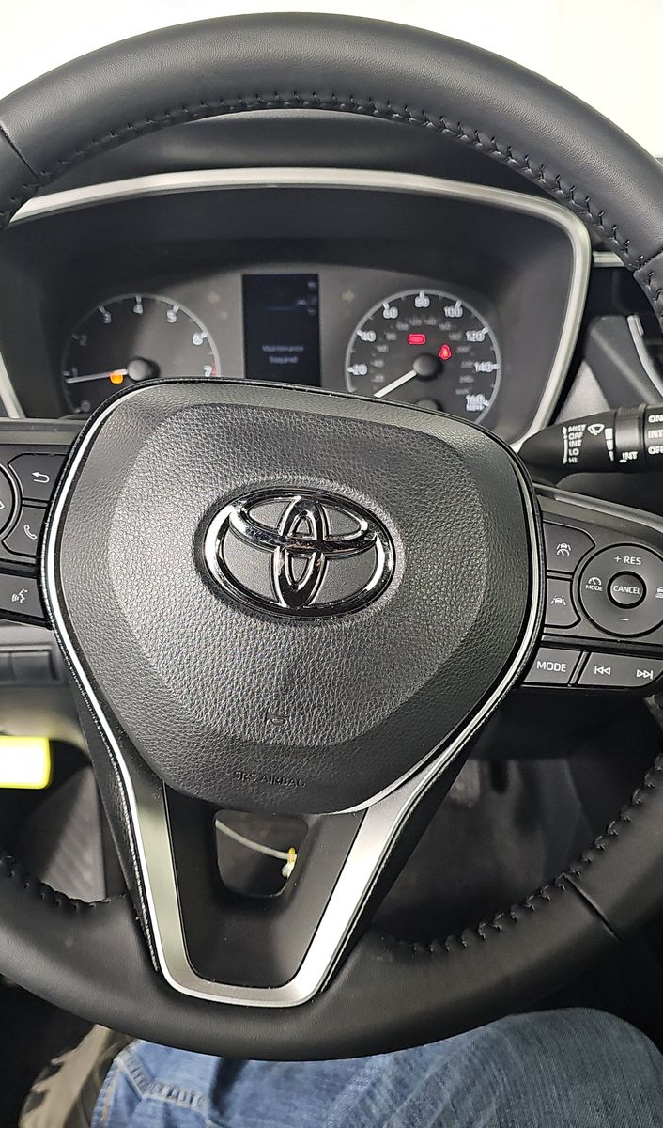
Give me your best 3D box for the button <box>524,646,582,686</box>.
[{"bbox_3d":[0.080,0.037,0.361,0.019,0.013,0.007,6,0,0],"label":"button"}]

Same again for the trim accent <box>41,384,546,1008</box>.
[{"bbox_3d":[-0.018,0.048,0.358,0.184,0.212,0.036,7,1,-3],"label":"trim accent"}]

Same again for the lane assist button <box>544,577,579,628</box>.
[{"bbox_3d":[0.085,0.015,0.370,0.016,0.018,0.007,7,1,-3],"label":"lane assist button"}]

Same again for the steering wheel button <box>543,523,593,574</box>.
[{"bbox_3d":[0.085,-0.006,0.357,0.018,0.018,0.007,8,0,0],"label":"steering wheel button"}]

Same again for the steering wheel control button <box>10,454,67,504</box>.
[{"bbox_3d":[-0.106,-0.032,0.360,0.020,0.018,0.007,7,1,-3],"label":"steering wheel control button"}]

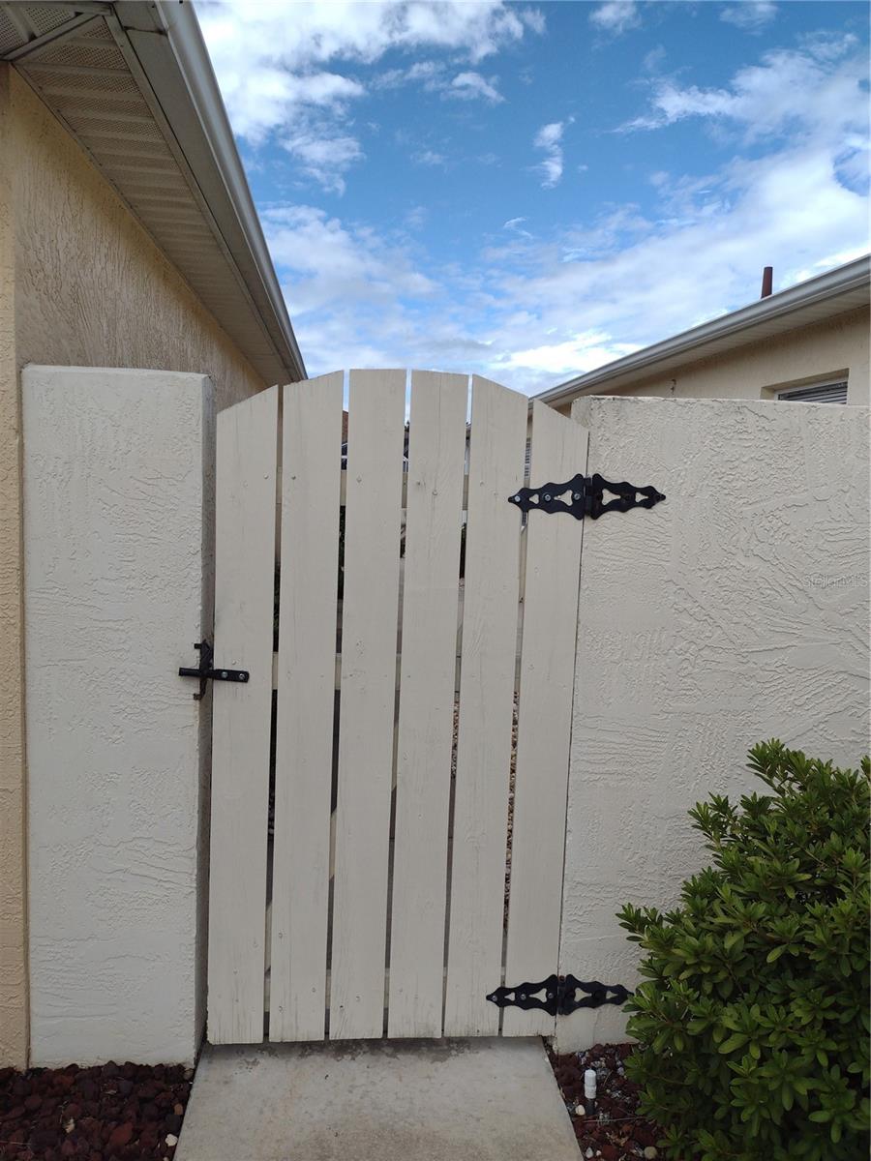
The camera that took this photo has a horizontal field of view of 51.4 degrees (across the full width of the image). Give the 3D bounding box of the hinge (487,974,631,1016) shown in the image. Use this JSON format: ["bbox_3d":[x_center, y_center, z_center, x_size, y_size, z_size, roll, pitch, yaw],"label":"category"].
[{"bbox_3d":[0.332,1.098,2.397,0.399,0.116,0.022,1,6,-6],"label":"hinge"}]

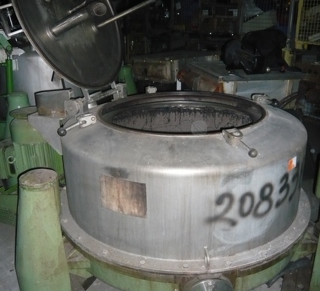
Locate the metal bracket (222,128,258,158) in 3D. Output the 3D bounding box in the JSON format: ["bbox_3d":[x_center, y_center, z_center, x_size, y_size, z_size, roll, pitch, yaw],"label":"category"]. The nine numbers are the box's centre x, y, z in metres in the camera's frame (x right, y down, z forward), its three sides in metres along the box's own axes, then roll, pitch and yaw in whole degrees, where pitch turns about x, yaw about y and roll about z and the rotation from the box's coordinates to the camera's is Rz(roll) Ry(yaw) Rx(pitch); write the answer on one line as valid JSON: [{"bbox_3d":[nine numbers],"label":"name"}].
[{"bbox_3d":[0.327,-0.006,1.409,0.065,0.059,0.179,-9,30,-22],"label":"metal bracket"}]

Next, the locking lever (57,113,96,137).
[{"bbox_3d":[-0.389,-0.106,1.653,0.180,0.055,0.058,-23,25,-11],"label":"locking lever"}]

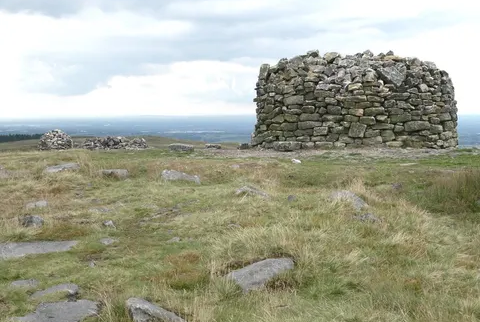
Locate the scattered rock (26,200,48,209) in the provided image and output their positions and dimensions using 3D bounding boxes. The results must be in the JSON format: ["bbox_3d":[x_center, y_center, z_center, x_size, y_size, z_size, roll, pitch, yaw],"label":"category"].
[{"bbox_3d":[-3.005,0.644,11.700,0.290,0.100,0.210,0,4,0],"label":"scattered rock"}]

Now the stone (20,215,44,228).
[{"bbox_3d":[-2.697,0.792,10.300,0.270,0.130,0.220,0,4,0],"label":"stone"}]

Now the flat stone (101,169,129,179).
[{"bbox_3d":[-2.404,0.260,15.200,0.500,0.160,0.330,0,4,0],"label":"flat stone"}]

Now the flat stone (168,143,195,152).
[{"bbox_3d":[-1.599,-0.362,21.500,0.680,0.200,0.420,0,4,0],"label":"flat stone"}]

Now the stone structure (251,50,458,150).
[{"bbox_3d":[3.128,-1.714,21.500,5.500,2.580,5.300,0,4,0],"label":"stone structure"}]

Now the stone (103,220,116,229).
[{"bbox_3d":[-1.645,0.810,10.000,0.160,0.085,0.140,0,4,0],"label":"stone"}]

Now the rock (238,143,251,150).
[{"bbox_3d":[0.117,-0.378,20.600,0.310,0.160,0.250,0,4,0],"label":"rock"}]

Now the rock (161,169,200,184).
[{"bbox_3d":[-1.024,0.267,13.600,0.660,0.200,0.380,1,4,15],"label":"rock"}]

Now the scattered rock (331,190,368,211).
[{"bbox_3d":[1.613,0.585,11.700,0.520,0.220,0.400,0,4,0],"label":"scattered rock"}]

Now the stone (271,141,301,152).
[{"bbox_3d":[1.135,-0.354,19.300,0.710,0.240,0.380,-1,4,-8],"label":"stone"}]

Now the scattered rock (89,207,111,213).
[{"bbox_3d":[-1.884,0.664,10.600,0.290,0.060,0.240,0,4,0],"label":"scattered rock"}]

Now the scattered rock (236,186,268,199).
[{"bbox_3d":[0.173,0.474,11.900,0.520,0.170,0.360,1,4,12],"label":"scattered rock"}]

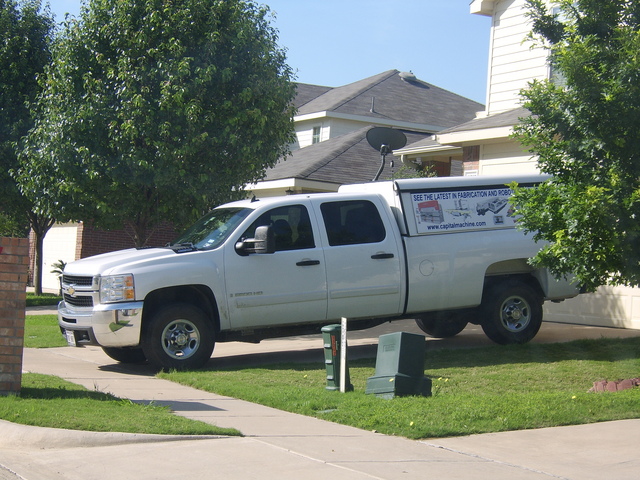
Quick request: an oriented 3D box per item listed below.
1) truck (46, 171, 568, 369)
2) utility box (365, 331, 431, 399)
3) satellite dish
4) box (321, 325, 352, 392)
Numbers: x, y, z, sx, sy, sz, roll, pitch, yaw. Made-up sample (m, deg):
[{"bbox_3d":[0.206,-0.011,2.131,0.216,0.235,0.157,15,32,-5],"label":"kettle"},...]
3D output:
[{"bbox_3d":[0.138,0.344,14.009,6.500,2.080,2.100,-2,0,-23],"label":"truck"},{"bbox_3d":[0.725,1.166,10.650,0.410,0.600,0.440,11,-12,-32],"label":"utility box"},{"bbox_3d":[1.259,-1.600,21.700,0.760,1.040,0.550,3,-2,9],"label":"satellite dish"},{"bbox_3d":[0.164,1.136,11.050,0.230,0.620,0.180,-3,-1,-32],"label":"box"}]

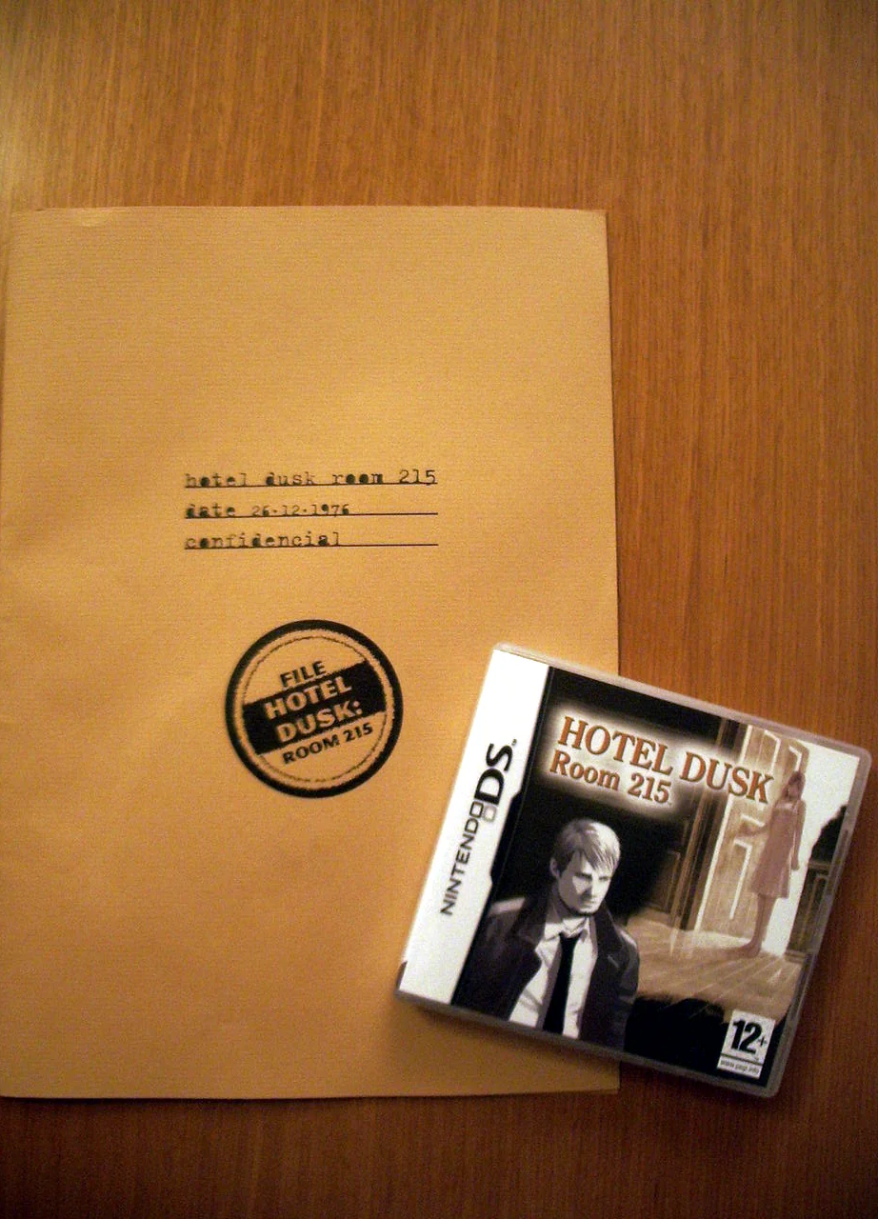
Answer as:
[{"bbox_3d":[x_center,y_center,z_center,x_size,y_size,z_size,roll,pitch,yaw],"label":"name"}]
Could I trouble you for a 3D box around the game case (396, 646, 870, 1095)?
[{"bbox_3d":[0.068,0.090,0.430,0.136,0.018,0.124,16,87,-2],"label":"game case"}]

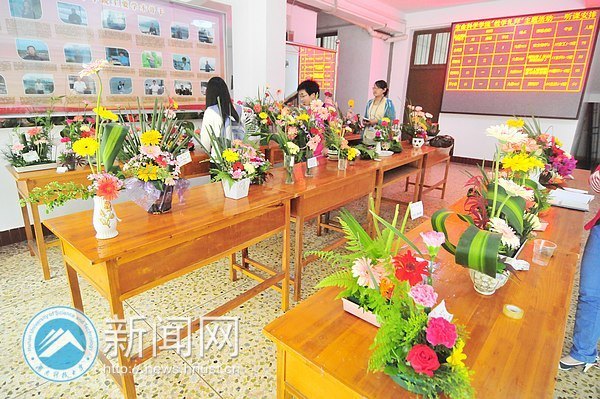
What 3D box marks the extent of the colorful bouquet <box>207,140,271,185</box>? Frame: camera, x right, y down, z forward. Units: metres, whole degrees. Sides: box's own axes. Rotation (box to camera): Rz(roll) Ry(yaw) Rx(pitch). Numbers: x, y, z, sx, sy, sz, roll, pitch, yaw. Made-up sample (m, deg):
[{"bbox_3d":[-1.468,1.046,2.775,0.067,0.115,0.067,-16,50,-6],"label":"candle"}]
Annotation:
[{"bbox_3d":[-0.345,-0.217,1.710,0.340,0.245,0.270,-2,18,-11],"label":"colorful bouquet"}]

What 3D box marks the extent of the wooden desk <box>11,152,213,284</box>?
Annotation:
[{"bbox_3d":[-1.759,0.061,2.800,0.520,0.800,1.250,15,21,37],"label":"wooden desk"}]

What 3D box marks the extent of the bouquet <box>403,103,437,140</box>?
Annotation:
[{"bbox_3d":[1.427,-0.936,3.550,0.380,0.380,0.330,8,19,22],"label":"bouquet"}]

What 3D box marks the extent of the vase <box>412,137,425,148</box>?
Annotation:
[{"bbox_3d":[1.431,-0.689,3.620,0.130,0.125,0.130,8,19,21],"label":"vase"}]

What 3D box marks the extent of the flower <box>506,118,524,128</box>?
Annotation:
[{"bbox_3d":[1.222,-0.431,1.700,0.095,0.060,0.090,14,21,35],"label":"flower"}]

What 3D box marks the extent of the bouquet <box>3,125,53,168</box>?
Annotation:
[{"bbox_3d":[-2.045,-0.394,2.270,0.220,0.280,0.290,15,22,37],"label":"bouquet"}]

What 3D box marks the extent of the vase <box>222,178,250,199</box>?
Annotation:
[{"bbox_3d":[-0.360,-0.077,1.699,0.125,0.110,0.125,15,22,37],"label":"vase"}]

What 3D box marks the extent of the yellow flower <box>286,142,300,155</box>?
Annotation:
[{"bbox_3d":[-0.043,-0.334,1.960,0.085,0.075,0.080,1,17,-1],"label":"yellow flower"}]

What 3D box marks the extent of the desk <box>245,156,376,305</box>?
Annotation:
[{"bbox_3d":[0.107,0.165,2.428,0.580,0.770,1.090,15,22,37],"label":"desk"}]

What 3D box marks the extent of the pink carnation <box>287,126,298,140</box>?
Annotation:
[{"bbox_3d":[-0.055,-0.488,2.200,0.080,0.085,0.075,1,17,-1],"label":"pink carnation"}]

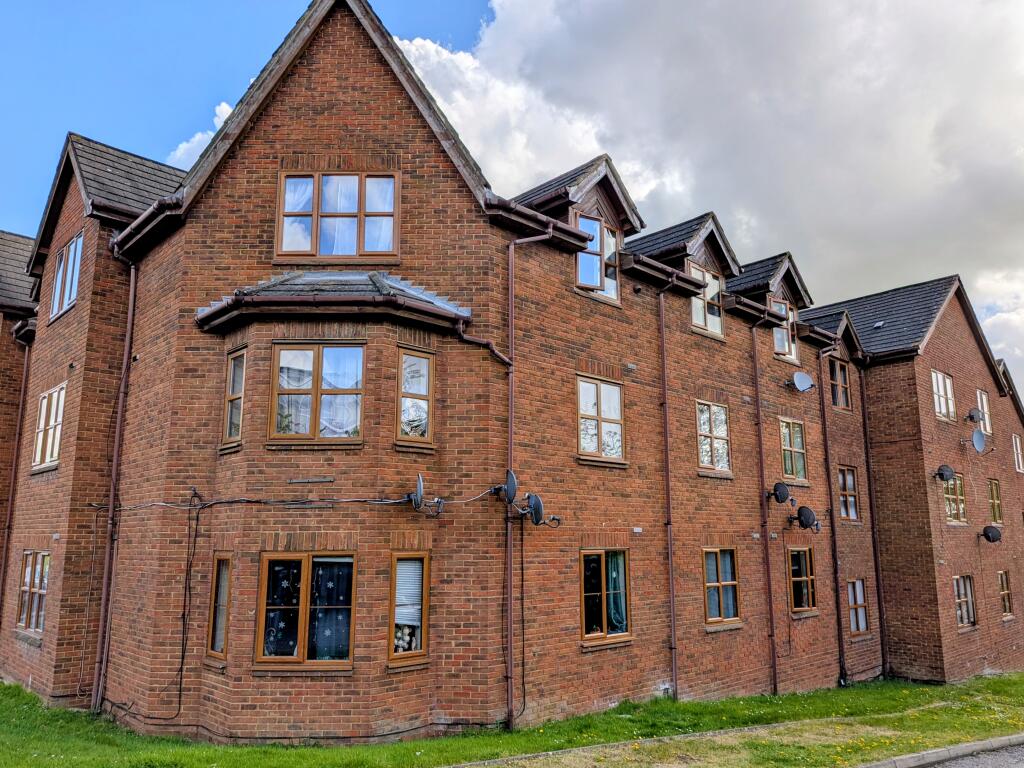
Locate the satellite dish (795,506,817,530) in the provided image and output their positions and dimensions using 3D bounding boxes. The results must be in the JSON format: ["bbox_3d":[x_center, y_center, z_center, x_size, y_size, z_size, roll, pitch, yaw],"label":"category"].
[{"bbox_3d":[5.914,2.701,14.258,0.180,0.490,0.470,3,-12,-17],"label":"satellite dish"}]

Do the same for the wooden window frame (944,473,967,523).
[{"bbox_3d":[11.629,2.971,18.597,1.300,1.250,0.100,10,-15,-40],"label":"wooden window frame"}]

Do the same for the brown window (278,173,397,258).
[{"bbox_3d":[-2.417,-2.349,9.928,1.684,1.300,0.120,0,-11,0],"label":"brown window"}]

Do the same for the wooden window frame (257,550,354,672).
[{"bbox_3d":[-2.409,2.636,8.379,1.135,1.282,0.120,0,-11,0],"label":"wooden window frame"}]

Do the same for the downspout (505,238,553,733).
[{"bbox_3d":[0.279,0.999,9.554,0.540,6.778,0.410,10,-15,-40],"label":"downspout"}]

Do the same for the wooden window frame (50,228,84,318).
[{"bbox_3d":[-7.762,-1.873,12.372,1.561,1.279,0.120,-11,-15,43],"label":"wooden window frame"}]

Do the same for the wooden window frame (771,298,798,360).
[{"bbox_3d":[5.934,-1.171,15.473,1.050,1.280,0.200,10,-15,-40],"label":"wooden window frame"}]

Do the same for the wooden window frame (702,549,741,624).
[{"bbox_3d":[3.746,3.582,12.655,1.050,1.270,0.100,10,-15,-40],"label":"wooden window frame"}]

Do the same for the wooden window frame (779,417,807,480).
[{"bbox_3d":[5.982,1.399,15.075,1.030,1.270,0.100,10,-15,-40],"label":"wooden window frame"}]

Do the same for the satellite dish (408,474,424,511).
[{"bbox_3d":[-1.172,1.332,8.758,0.170,0.460,0.450,3,-12,-17],"label":"satellite dish"}]

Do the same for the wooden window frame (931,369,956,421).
[{"bbox_3d":[11.358,0.311,18.681,1.567,1.206,0.120,10,-15,-40],"label":"wooden window frame"}]

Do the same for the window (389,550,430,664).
[{"bbox_3d":[-1.271,2.713,8.698,0.567,1.281,0.120,10,-15,-40],"label":"window"}]

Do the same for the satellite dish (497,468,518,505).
[{"bbox_3d":[-0.032,1.302,9.019,0.170,0.460,0.450,3,-12,-17],"label":"satellite dish"}]

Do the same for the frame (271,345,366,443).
[{"bbox_3d":[-2.469,0.118,9.022,1.180,1.305,0.120,0,-11,0],"label":"frame"}]

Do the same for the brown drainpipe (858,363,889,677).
[{"bbox_3d":[9.123,3.304,17.899,0.090,7.673,0.100,10,-15,-41],"label":"brown drainpipe"}]

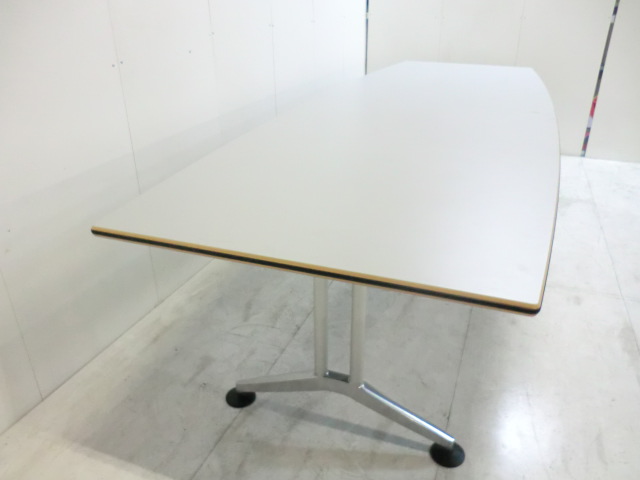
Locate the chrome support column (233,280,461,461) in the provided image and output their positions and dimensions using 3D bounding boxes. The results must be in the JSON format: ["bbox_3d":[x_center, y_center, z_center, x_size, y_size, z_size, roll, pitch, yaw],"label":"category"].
[{"bbox_3d":[0.046,0.244,1.347,0.740,0.692,0.100,9,27,19],"label":"chrome support column"}]

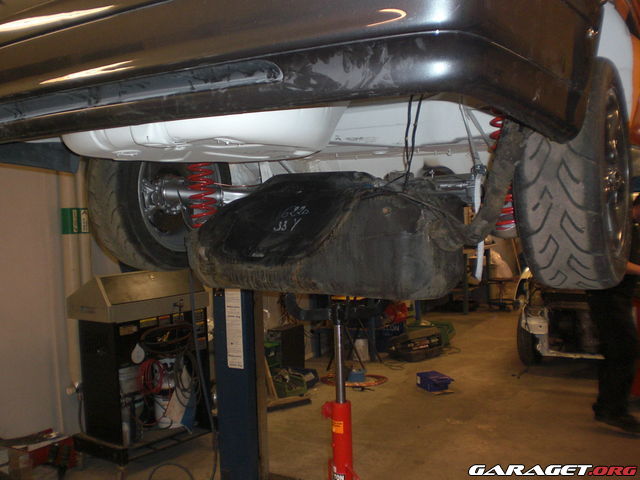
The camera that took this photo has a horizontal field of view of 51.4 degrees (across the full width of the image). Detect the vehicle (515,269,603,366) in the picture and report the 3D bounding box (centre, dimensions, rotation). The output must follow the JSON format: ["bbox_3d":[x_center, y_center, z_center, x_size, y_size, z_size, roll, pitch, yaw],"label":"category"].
[{"bbox_3d":[3.020,0.235,6.570,1.670,1.370,4.250,0,5,24],"label":"vehicle"}]

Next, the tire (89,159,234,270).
[{"bbox_3d":[-0.603,-0.180,2.587,0.215,0.610,0.610,1,5,31],"label":"tire"}]

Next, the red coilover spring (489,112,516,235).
[{"bbox_3d":[0.525,-0.203,1.840,0.100,0.370,0.100,1,9,31],"label":"red coilover spring"}]

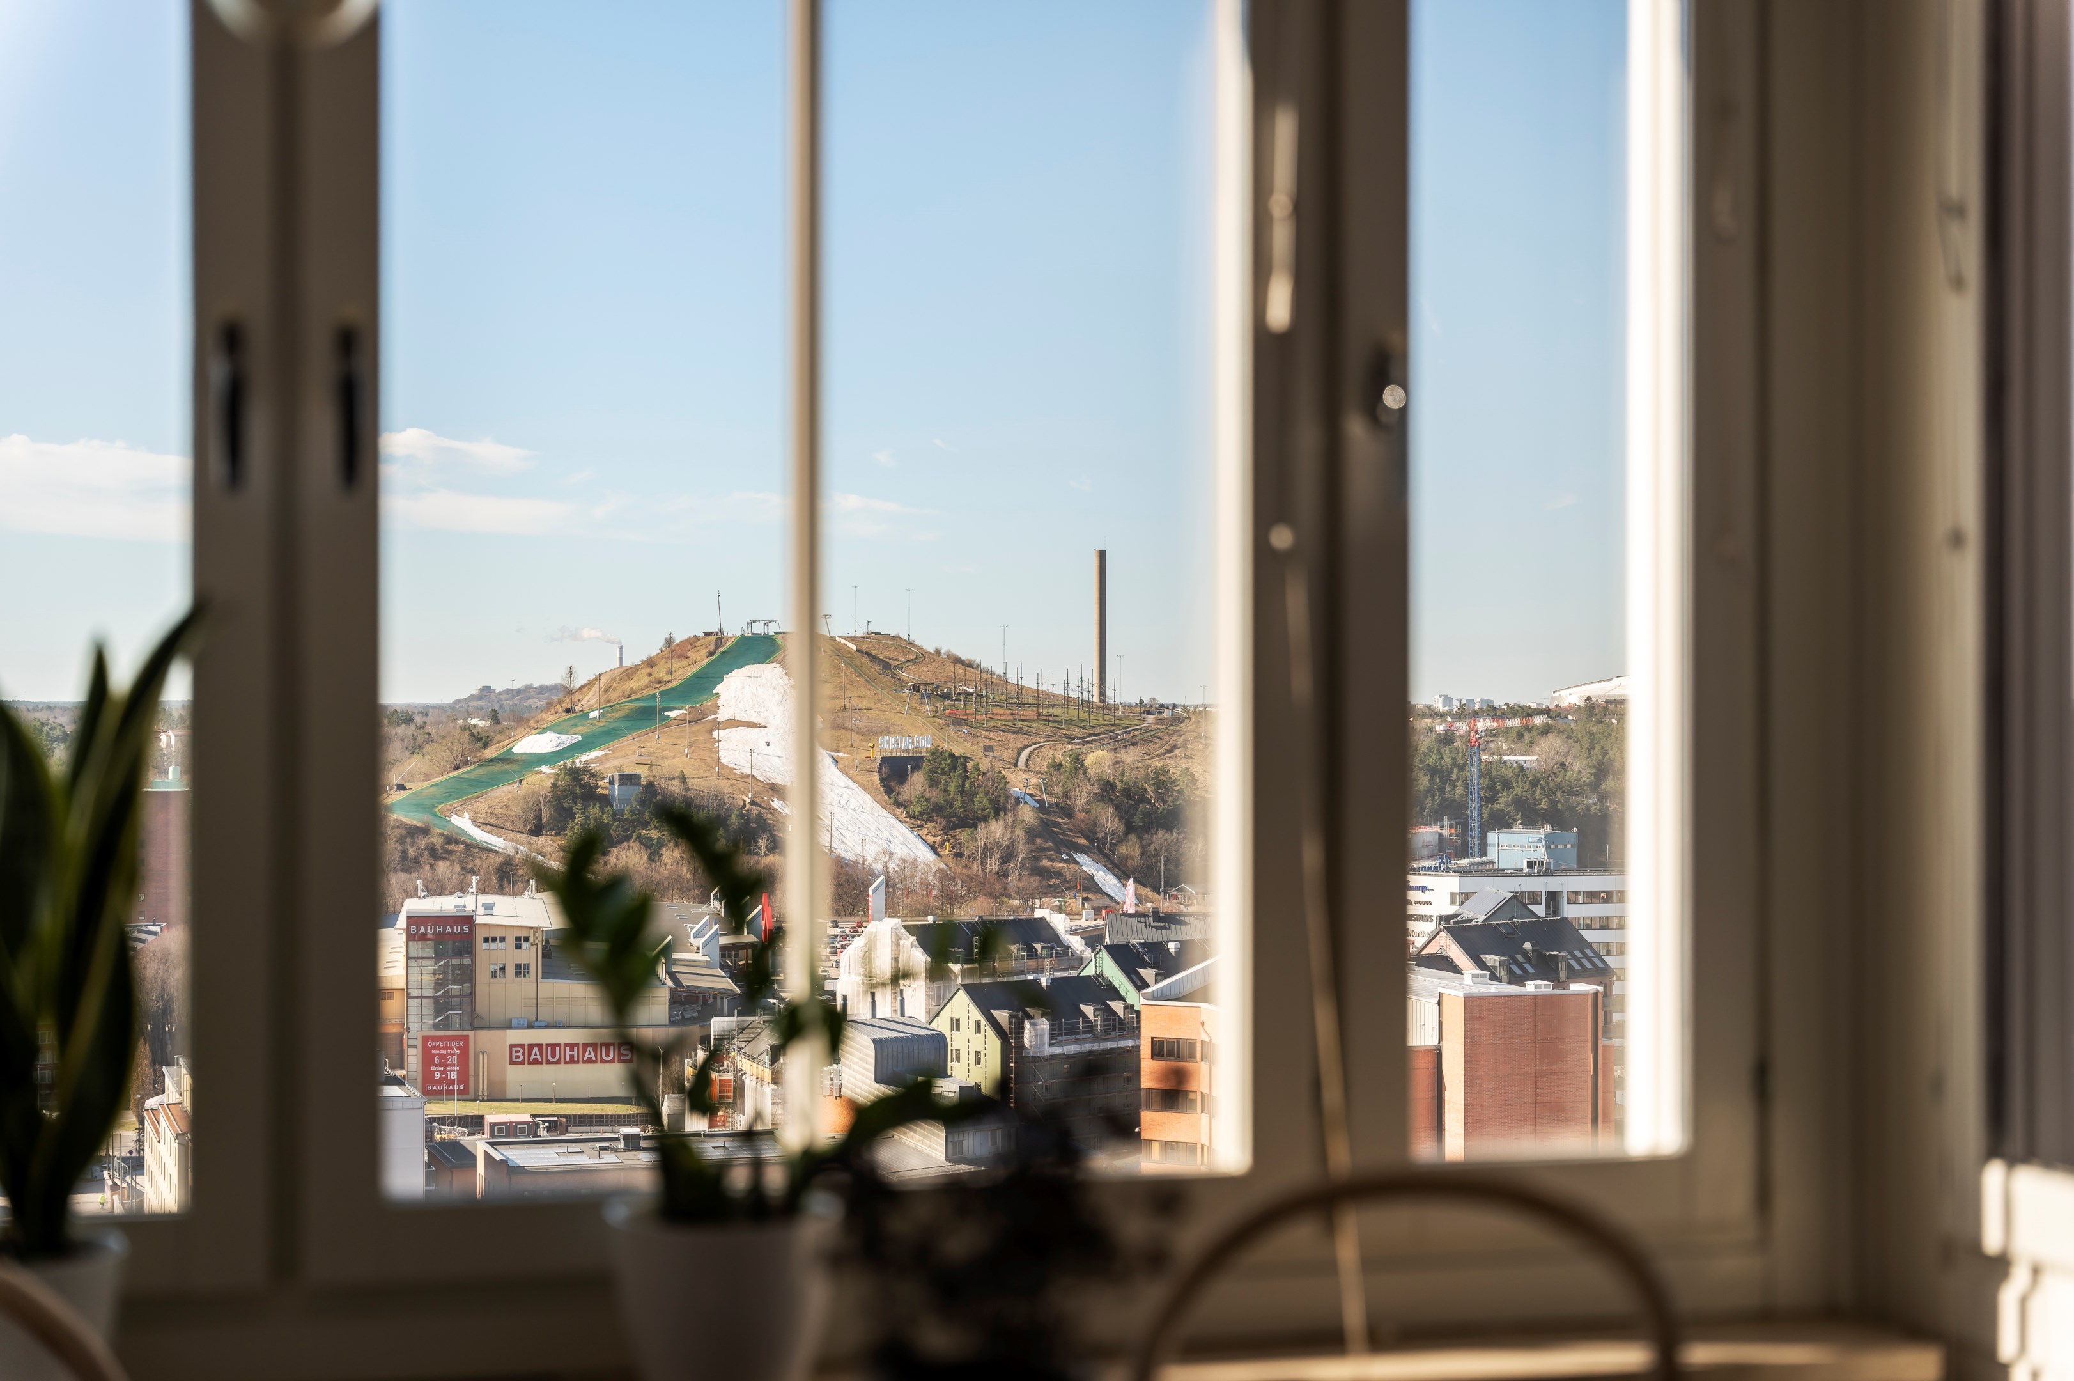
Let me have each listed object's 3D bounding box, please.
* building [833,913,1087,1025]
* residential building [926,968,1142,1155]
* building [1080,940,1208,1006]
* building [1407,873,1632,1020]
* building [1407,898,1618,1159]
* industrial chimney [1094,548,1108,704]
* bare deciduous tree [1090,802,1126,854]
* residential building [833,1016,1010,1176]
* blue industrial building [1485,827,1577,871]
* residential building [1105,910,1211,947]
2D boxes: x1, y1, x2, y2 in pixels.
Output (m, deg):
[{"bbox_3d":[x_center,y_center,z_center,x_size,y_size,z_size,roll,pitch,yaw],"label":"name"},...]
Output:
[{"bbox_3d":[-9.000,40.210,447.300,27.500,20.500,17.500,0,0,-40],"label":"building"},{"bbox_3d":[-0.200,39.593,346.400,19.500,20.300,12.500,0,0,-41],"label":"residential building"},{"bbox_3d":[14.200,39.649,395.500,17.000,20.400,13.000,0,0,-40],"label":"building"},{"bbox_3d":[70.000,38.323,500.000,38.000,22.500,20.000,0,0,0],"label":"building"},{"bbox_3d":[57.200,38.384,412.000,22.500,22.000,16.000,0,0,-40],"label":"building"},{"bbox_3d":[24.100,-23.510,1300.000,4.800,61.000,4.800,0,0,0],"label":"industrial chimney"},{"bbox_3d":[19.400,37.846,930.000,9.700,13.700,9.700,0,0,0],"label":"bare deciduous tree"},{"bbox_3d":[-10.900,39.497,325.000,10.500,14.000,20.000,0,0,-30],"label":"residential building"},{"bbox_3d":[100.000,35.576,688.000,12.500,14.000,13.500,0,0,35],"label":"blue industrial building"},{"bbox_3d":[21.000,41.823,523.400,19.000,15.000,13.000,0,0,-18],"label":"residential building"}]

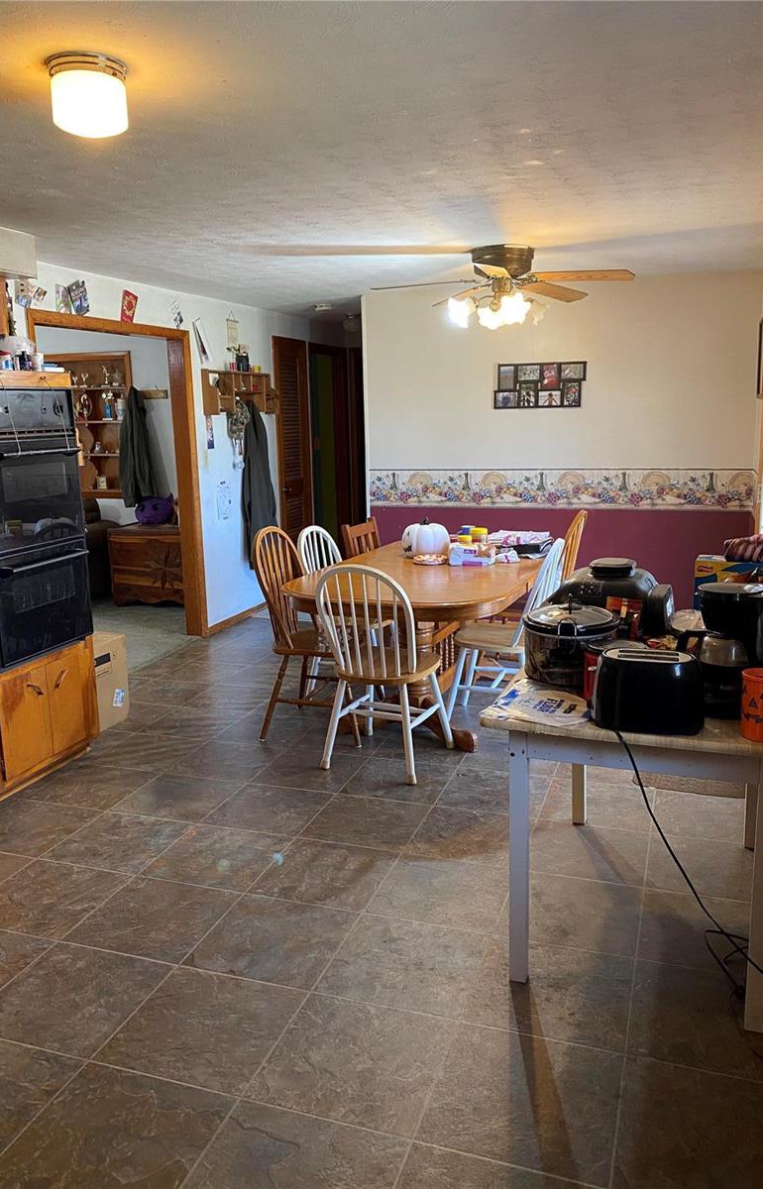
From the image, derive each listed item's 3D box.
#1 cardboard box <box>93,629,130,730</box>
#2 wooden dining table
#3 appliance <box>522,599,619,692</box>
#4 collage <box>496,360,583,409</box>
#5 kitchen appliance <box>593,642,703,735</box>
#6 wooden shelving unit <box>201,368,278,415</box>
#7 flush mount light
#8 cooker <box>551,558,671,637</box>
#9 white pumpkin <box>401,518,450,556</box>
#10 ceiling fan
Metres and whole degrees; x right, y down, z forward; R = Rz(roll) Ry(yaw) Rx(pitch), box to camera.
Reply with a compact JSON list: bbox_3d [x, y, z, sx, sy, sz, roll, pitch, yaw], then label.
[{"bbox_3d":[-1.585,0.467,4.534,0.382,0.438,0.457,3,12,19],"label":"cardboard box"},{"bbox_3d":[0.288,0.224,4.606,1.060,0.760,1.930,3,12,20],"label":"wooden dining table"},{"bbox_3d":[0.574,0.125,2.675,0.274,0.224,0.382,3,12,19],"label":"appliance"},{"bbox_3d":[1.027,-1.346,5.755,0.591,0.290,0.023,3,12,19],"label":"collage"},{"bbox_3d":[0.643,0.228,2.167,0.275,0.172,0.158,2,12,16],"label":"kitchen appliance"},{"bbox_3d":[-1.041,-1.518,6.741,0.129,0.320,0.975,3,12,19],"label":"wooden shelving unit"},{"bbox_3d":[-0.695,-1.179,2.125,0.185,0.135,0.185,-1,11,0],"label":"flush mount light"},{"bbox_3d":[0.762,0.018,3.017,0.427,0.290,0.365,4,13,26],"label":"cooker"},{"bbox_3d":[0.242,-0.323,4.935,0.266,0.216,0.266,-1,11,0],"label":"white pumpkin"},{"bbox_3d":[0.617,-1.546,4.508,1.278,0.398,1.278,3,12,19],"label":"ceiling fan"}]

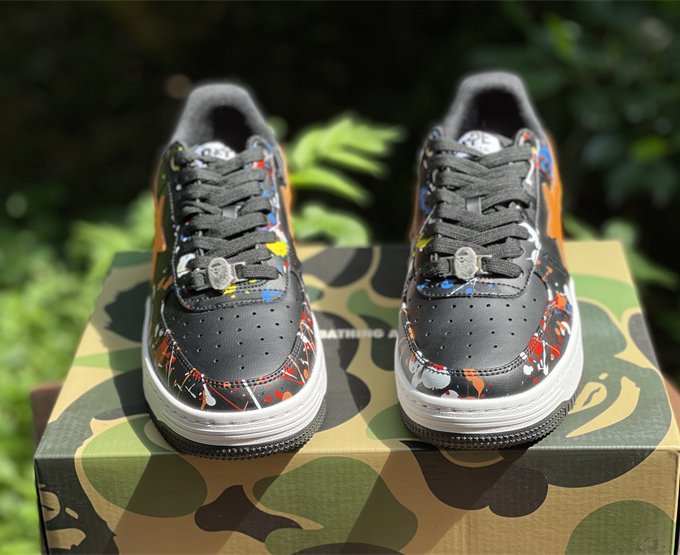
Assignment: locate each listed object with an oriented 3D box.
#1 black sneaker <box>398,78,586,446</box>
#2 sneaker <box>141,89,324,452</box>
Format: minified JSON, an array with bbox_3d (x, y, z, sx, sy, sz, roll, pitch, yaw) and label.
[{"bbox_3d":[0.091,-0.028,0.817,0.106,0.116,0.304,1,29,7],"label":"black sneaker"},{"bbox_3d":[-0.068,-0.022,0.820,0.106,0.116,0.304,-4,29,-1],"label":"sneaker"}]

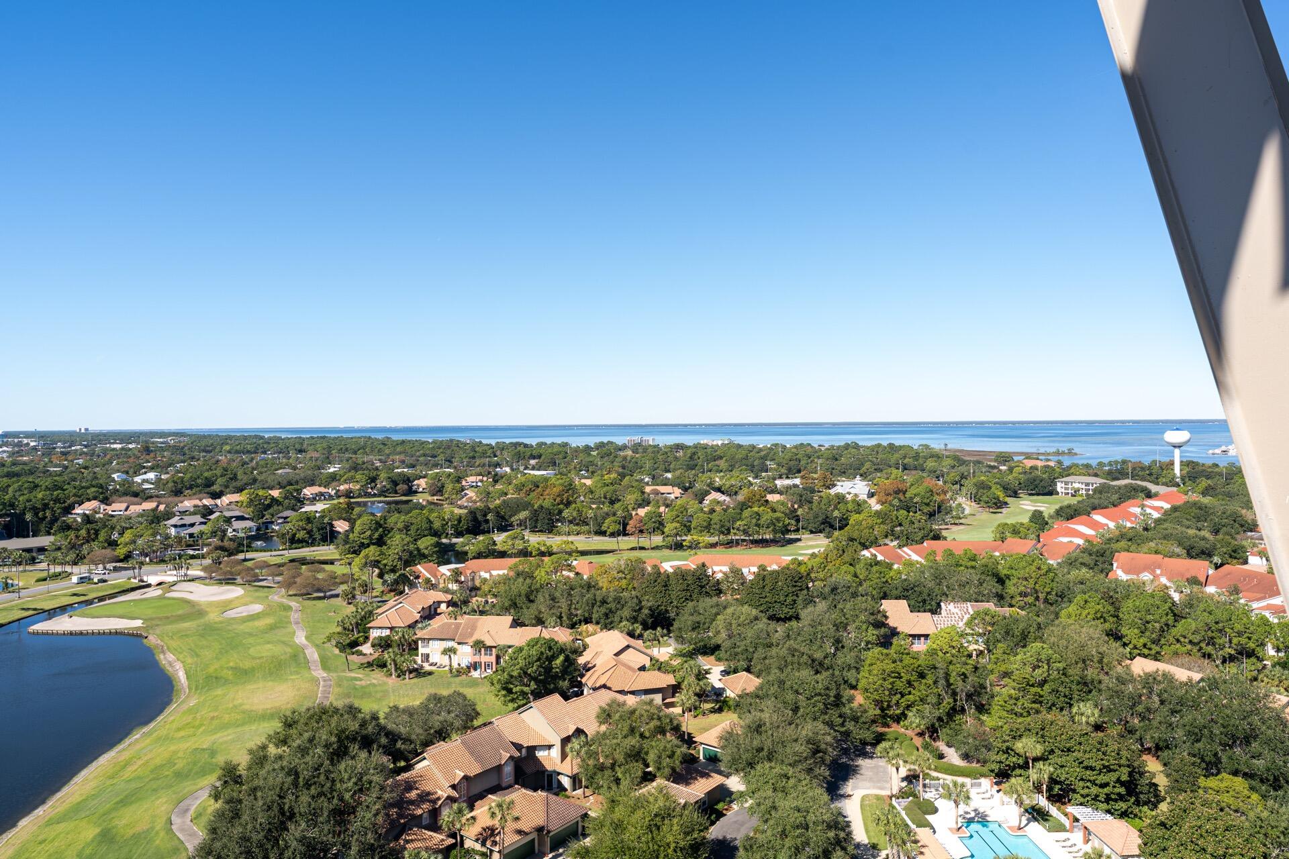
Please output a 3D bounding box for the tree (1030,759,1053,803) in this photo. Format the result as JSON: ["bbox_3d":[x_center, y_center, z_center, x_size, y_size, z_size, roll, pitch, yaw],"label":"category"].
[{"bbox_3d":[59.023,52.220,116.455,3.100,6.400,3.100,0,1,20],"label":"tree"}]

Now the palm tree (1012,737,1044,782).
[{"bbox_3d":[55.256,48.453,113.087,4.270,8.720,4.270,0,1,26],"label":"palm tree"}]

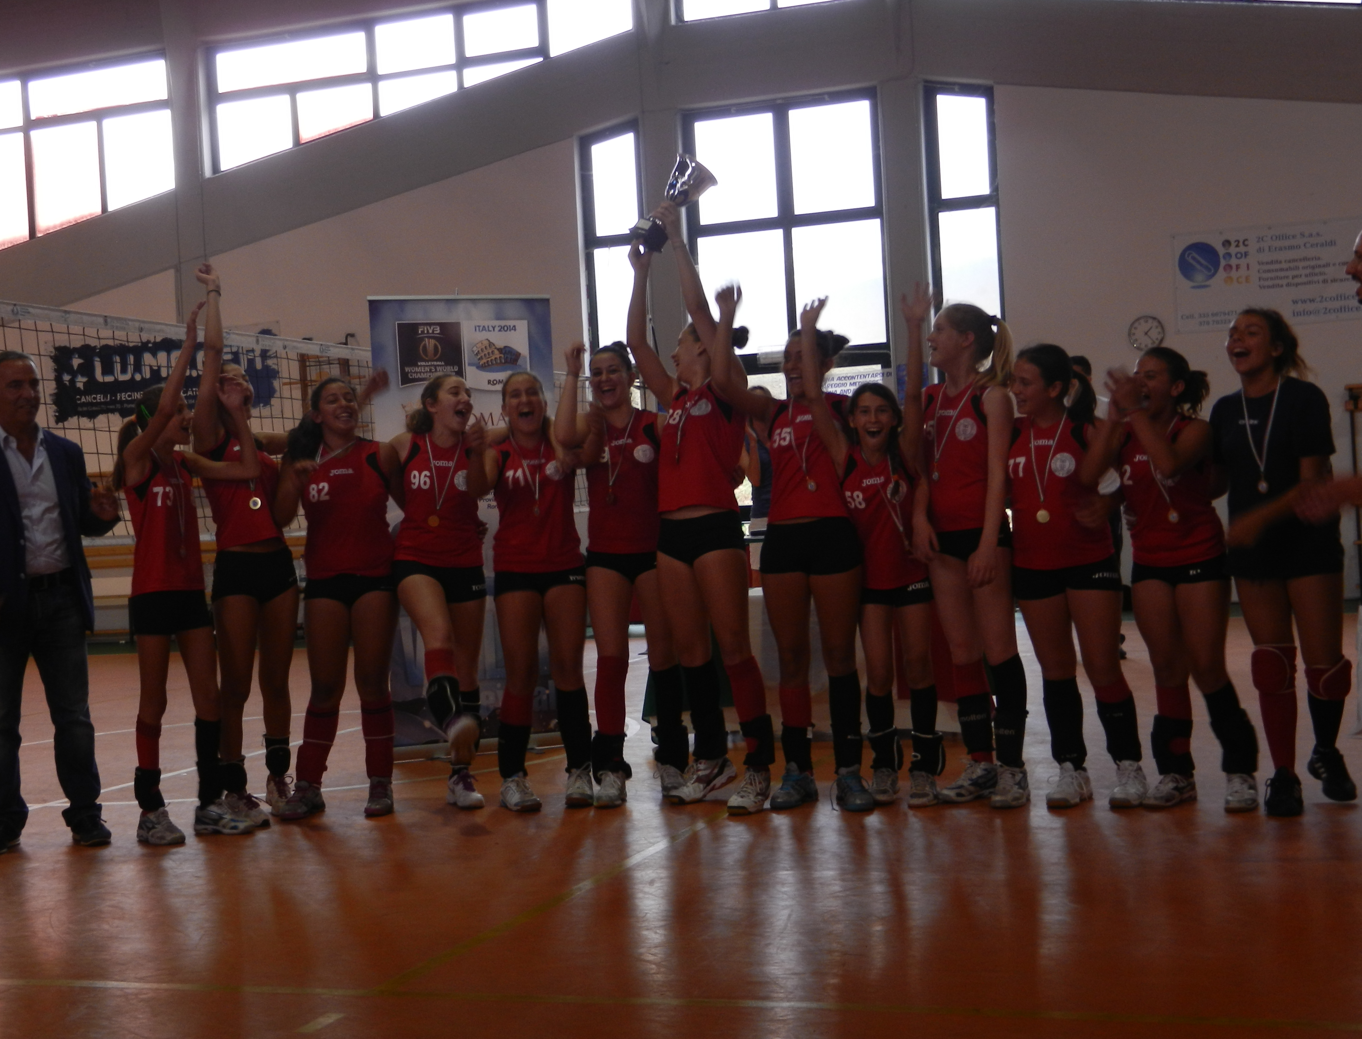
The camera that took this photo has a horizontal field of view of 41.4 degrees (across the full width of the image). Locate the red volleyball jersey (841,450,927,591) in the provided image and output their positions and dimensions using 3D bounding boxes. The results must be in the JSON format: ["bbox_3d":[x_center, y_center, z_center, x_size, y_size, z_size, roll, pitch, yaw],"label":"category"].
[{"bbox_3d":[0.718,0.004,6.371,0.285,0.485,0.210,-6,0,9],"label":"red volleyball jersey"}]

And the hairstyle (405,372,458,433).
[{"bbox_3d":[-0.946,-0.439,6.830,0.210,0.225,0.160,-2,1,42],"label":"hairstyle"}]

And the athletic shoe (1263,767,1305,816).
[{"bbox_3d":[2.016,0.907,6.016,0.108,0.120,0.265,-3,0,24],"label":"athletic shoe"}]

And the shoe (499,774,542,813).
[{"bbox_3d":[-0.595,0.998,6.652,0.100,0.120,0.270,-4,1,-22],"label":"shoe"}]

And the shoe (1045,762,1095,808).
[{"bbox_3d":[1.378,0.940,6.375,0.105,0.120,0.265,-3,0,35],"label":"shoe"}]

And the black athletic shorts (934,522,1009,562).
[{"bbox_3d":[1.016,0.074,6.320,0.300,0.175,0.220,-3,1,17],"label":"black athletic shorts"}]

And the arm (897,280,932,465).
[{"bbox_3d":[0.833,-0.502,6.405,0.115,0.635,0.130,-3,1,7],"label":"arm"}]

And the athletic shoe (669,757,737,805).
[{"bbox_3d":[0.087,0.935,6.571,0.265,0.115,0.100,-16,7,-31],"label":"athletic shoe"}]

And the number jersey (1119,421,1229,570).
[{"bbox_3d":[1.635,-0.088,6.000,0.370,0.490,0.250,-3,0,36],"label":"number jersey"}]

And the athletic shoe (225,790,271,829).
[{"bbox_3d":[-1.592,1.050,6.573,0.100,0.115,0.265,-3,0,-42],"label":"athletic shoe"}]

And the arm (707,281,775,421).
[{"bbox_3d":[0.206,-0.579,6.280,0.240,0.480,0.220,-3,1,10],"label":"arm"}]

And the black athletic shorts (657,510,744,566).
[{"bbox_3d":[0.071,0.073,6.562,0.315,0.190,0.220,-3,0,25],"label":"black athletic shorts"}]

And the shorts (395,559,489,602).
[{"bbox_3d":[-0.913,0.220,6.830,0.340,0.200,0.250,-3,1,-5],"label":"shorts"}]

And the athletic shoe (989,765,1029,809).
[{"bbox_3d":[1.147,0.923,6.286,0.105,0.125,0.280,-3,1,30],"label":"athletic shoe"}]

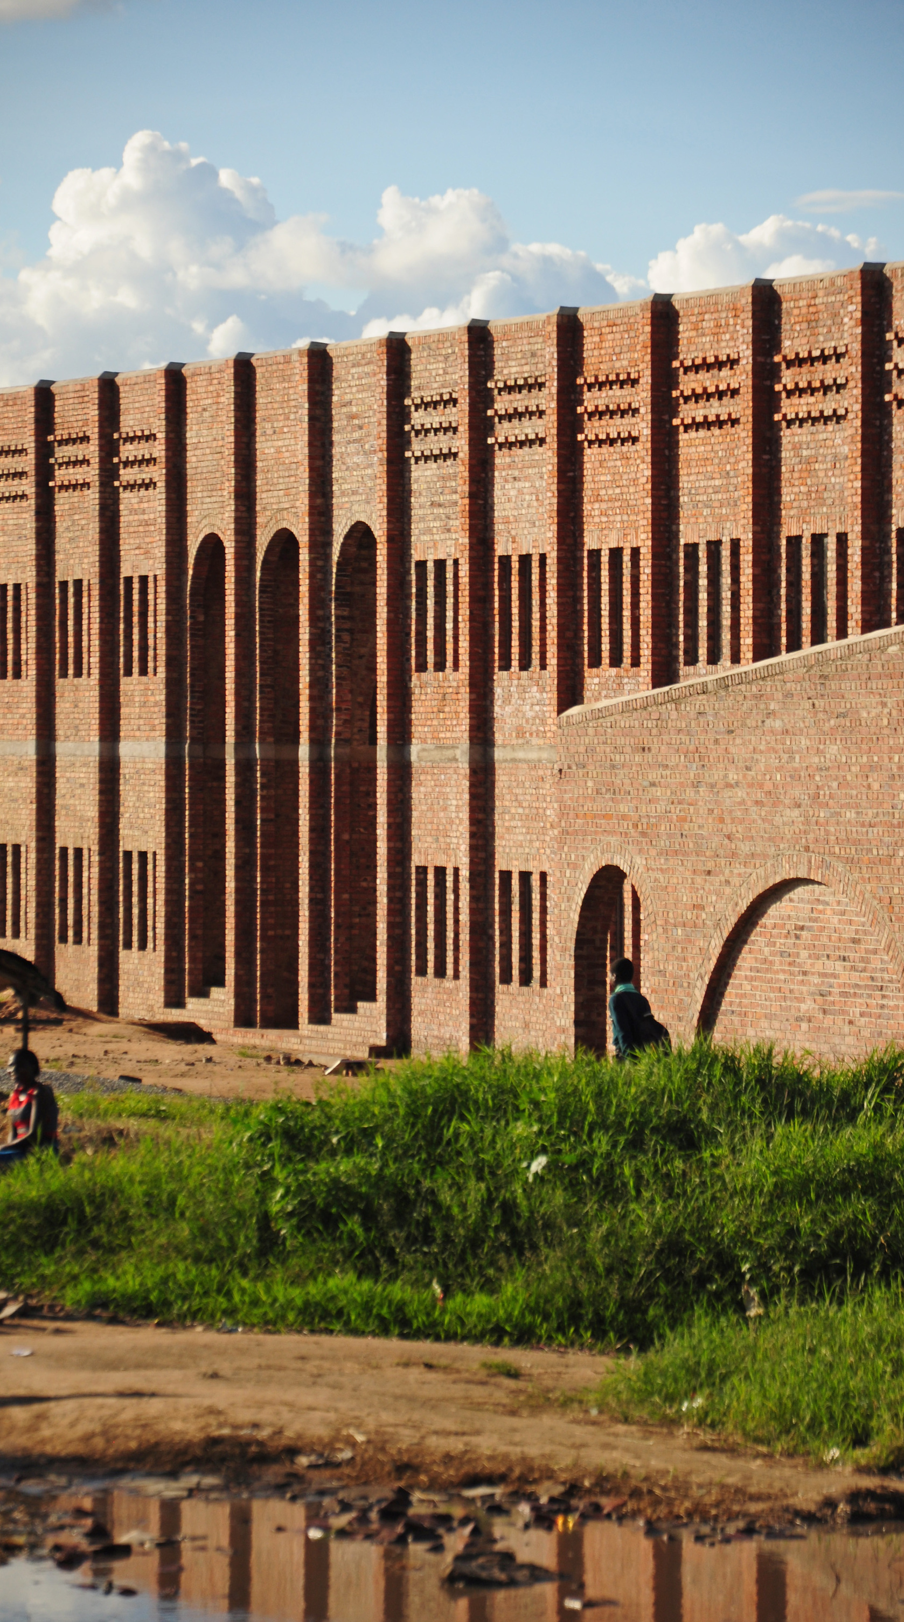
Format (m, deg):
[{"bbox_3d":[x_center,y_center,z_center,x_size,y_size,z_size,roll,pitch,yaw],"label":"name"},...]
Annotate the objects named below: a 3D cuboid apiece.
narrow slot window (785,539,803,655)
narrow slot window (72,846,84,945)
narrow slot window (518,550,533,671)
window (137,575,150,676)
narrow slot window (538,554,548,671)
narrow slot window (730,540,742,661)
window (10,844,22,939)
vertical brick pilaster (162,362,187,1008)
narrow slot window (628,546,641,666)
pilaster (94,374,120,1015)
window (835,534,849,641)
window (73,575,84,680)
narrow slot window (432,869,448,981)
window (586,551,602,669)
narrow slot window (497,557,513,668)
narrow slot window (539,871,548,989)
[{"bbox_3d":[4.019,-2.434,81.101,0.200,1.440,0.445,0,1,-21],"label":"narrow slot window"},{"bbox_3d":[-5.628,1.298,107.084,0.180,1.475,0.445,0,1,-21],"label":"narrow slot window"},{"bbox_3d":[0.948,-2.380,84.840,0.120,1.395,0.419,0,1,-21],"label":"narrow slot window"},{"bbox_3d":[-4.534,-2.762,105.387,0.150,1.506,0.430,0,1,-21],"label":"window"},{"bbox_3d":[1.271,-2.550,90.470,0.150,1.500,0.430,0,1,-21],"label":"narrow slot window"},{"bbox_3d":[3.257,-2.335,78.917,0.120,1.397,0.419,0,1,-21],"label":"narrow slot window"},{"bbox_3d":[-6.564,1.246,108.139,0.200,1.439,0.445,0,1,-21],"label":"window"},{"bbox_3d":[-3.869,-1.670,96.735,0.222,8.760,0.345,0,1,-21],"label":"vertical brick pilaster"},{"bbox_3d":[2.339,-2.458,85.385,0.200,1.449,0.445,0,1,-21],"label":"narrow slot window"},{"bbox_3d":[-5.203,-1.731,105.528,0.260,9.578,0.345,0,1,-21],"label":"pilaster"},{"bbox_3d":[4.511,-2.416,79.847,0.150,1.450,0.430,0,1,-21],"label":"window"},{"bbox_3d":[-4.971,-2.470,95.889,0.200,1.315,0.405,0,1,-21],"label":"window"},{"bbox_3d":[-0.080,1.391,87.541,0.120,1.377,0.419,0,1,-21],"label":"narrow slot window"},{"bbox_3d":[1.839,-2.481,86.661,0.200,1.450,0.445,0,1,-21],"label":"window"},{"bbox_3d":[0.760,-2.570,91.781,0.150,1.502,0.430,0,1,-21],"label":"narrow slot window"},{"bbox_3d":[1.250,1.494,88.241,0.150,1.463,0.430,0,1,-21],"label":"narrow slot window"}]

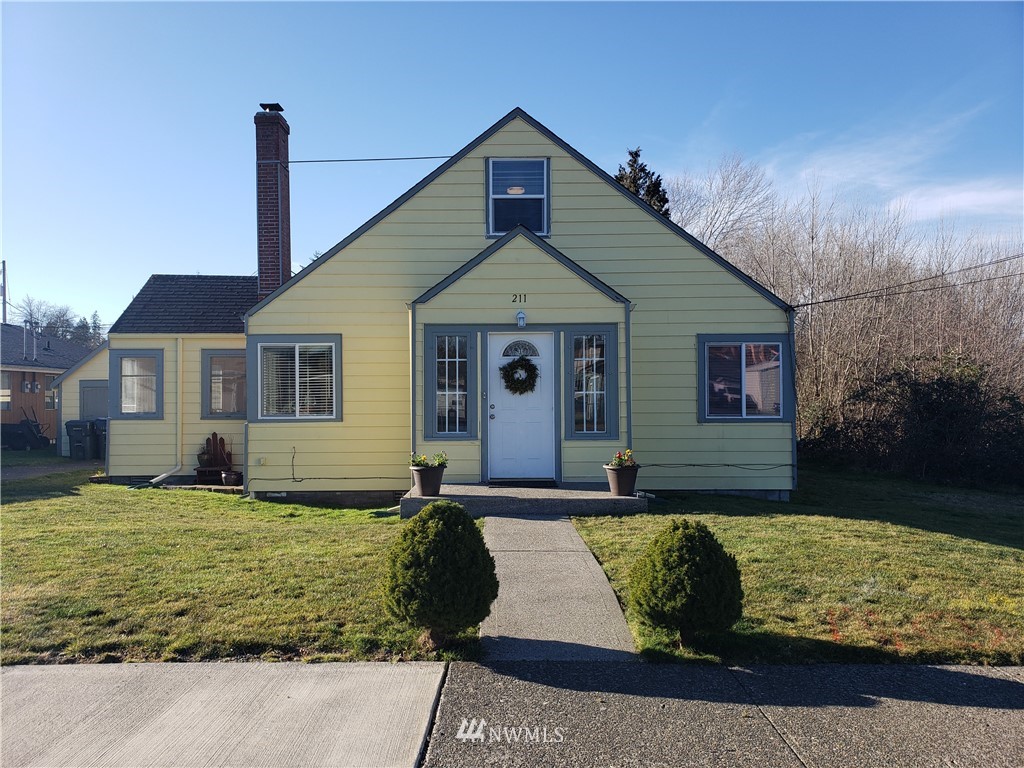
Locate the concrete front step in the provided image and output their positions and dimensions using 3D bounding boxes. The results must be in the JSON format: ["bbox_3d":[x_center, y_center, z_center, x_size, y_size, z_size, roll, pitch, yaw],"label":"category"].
[{"bbox_3d":[0.160,1.500,9.969,2.960,0.218,1.510,0,-1,1],"label":"concrete front step"}]

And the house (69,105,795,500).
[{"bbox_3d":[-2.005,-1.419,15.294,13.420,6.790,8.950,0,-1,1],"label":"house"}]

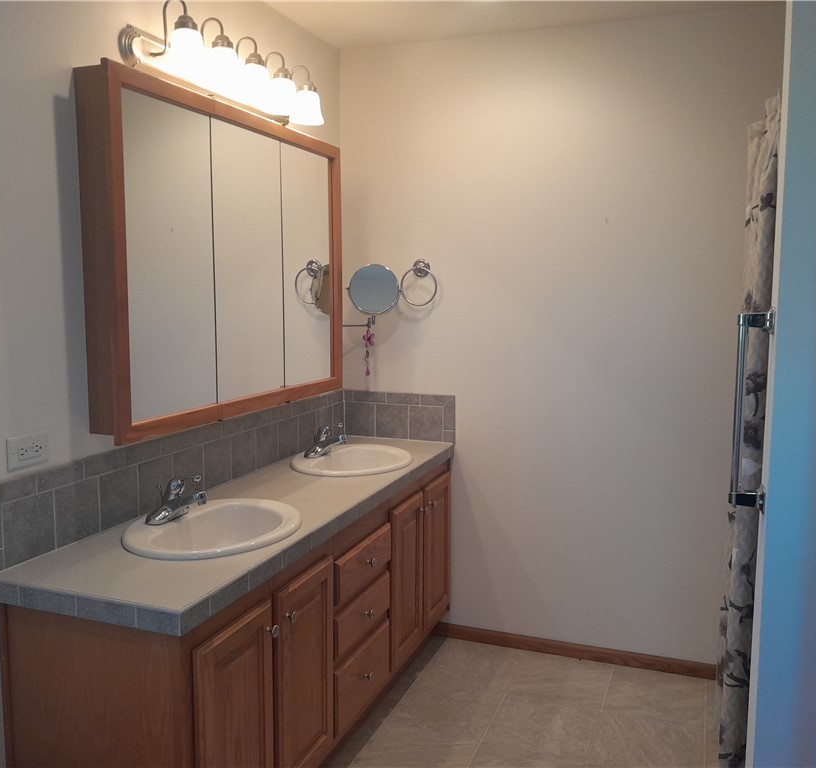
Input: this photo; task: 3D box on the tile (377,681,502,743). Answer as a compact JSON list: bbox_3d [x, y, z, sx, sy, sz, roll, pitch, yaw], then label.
[{"bbox_3d":[0.142,1.135,2.804,0.348,0.010,0.345,3,7,20],"label":"tile"}]

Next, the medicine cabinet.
[{"bbox_3d":[-0.525,-0.372,2.506,0.113,0.905,1.266,3,7,20],"label":"medicine cabinet"}]

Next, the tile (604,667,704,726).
[{"bbox_3d":[0.898,1.130,2.894,0.338,0.010,0.350,3,7,20],"label":"tile"}]

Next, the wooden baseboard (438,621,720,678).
[{"bbox_3d":[0.643,1.058,3.175,1.098,0.066,0.013,3,7,20],"label":"wooden baseboard"}]

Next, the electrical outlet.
[{"bbox_3d":[-0.860,0.153,1.815,0.008,0.073,0.116,3,7,20],"label":"electrical outlet"}]

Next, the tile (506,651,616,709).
[{"bbox_3d":[0.585,1.115,3.009,0.331,0.010,0.350,3,7,20],"label":"tile"}]

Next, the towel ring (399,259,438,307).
[{"bbox_3d":[0.048,-0.406,3.208,0.152,0.187,0.057,3,7,20],"label":"towel ring"}]

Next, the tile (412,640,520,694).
[{"bbox_3d":[0.266,1.099,3.126,0.348,0.010,0.350,3,7,20],"label":"tile"}]

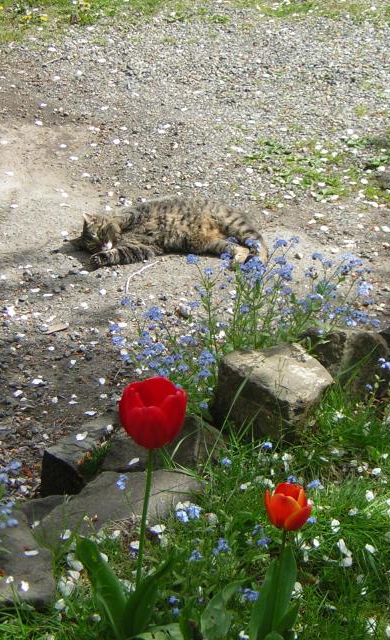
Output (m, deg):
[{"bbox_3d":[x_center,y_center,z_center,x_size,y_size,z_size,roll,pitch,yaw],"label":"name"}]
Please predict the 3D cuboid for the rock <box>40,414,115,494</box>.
[{"bbox_3d":[-0.183,0.212,2.190,0.100,0.080,0.170,15,27,32],"label":"rock"}]

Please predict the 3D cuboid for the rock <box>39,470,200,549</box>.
[{"bbox_3d":[-0.100,0.264,1.894,0.205,0.060,0.125,-11,27,-23],"label":"rock"}]

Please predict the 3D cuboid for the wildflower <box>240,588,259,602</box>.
[{"bbox_3d":[0.066,0.333,1.653,0.022,0.014,0.020,0,25,0],"label":"wildflower"}]

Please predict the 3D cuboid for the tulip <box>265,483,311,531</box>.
[{"bbox_3d":[0.101,0.204,1.500,0.050,0.050,0.050,0,22,0],"label":"tulip"}]

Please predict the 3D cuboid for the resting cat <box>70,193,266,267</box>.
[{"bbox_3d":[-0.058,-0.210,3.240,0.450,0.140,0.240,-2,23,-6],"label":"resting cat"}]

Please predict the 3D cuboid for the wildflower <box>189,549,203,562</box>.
[{"bbox_3d":[0.002,0.300,1.746,0.017,0.014,0.016,0,25,0],"label":"wildflower"}]

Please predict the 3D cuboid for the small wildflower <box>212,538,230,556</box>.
[{"bbox_3d":[0.032,0.288,1.730,0.021,0.020,0.021,0,22,0],"label":"small wildflower"}]

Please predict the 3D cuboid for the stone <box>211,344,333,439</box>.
[{"bbox_3d":[0.122,0.108,2.169,0.155,0.105,0.145,9,26,18],"label":"stone"}]

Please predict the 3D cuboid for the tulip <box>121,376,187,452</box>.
[{"bbox_3d":[-0.043,0.099,1.430,0.070,0.070,0.068,0,25,0],"label":"tulip"}]

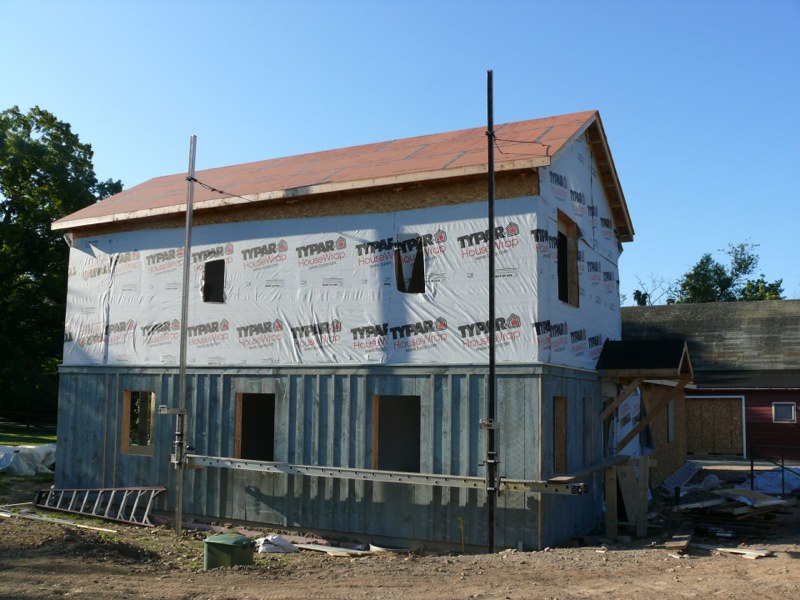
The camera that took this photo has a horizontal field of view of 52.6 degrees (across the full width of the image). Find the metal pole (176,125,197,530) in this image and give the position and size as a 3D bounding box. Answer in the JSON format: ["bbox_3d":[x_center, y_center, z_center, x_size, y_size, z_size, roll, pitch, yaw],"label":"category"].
[{"bbox_3d":[-3.870,0.527,14.679,0.100,7.307,0.100,-4,-9,28],"label":"metal pole"}]

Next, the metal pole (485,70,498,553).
[{"bbox_3d":[1.348,0.063,11.950,0.085,7.230,0.085,-3,-9,28],"label":"metal pole"}]

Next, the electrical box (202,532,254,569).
[{"bbox_3d":[-2.317,3.386,10.983,0.520,0.465,0.460,-3,-8,28],"label":"electrical box"}]

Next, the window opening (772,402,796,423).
[{"bbox_3d":[14.274,4.187,30.026,0.805,0.760,0.100,-3,-8,28],"label":"window opening"}]

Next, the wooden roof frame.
[{"bbox_3d":[-1.229,-2.331,17.481,11.073,1.895,5.827,-3,-8,28],"label":"wooden roof frame"}]

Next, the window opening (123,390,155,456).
[{"bbox_3d":[-5.058,2.411,15.866,0.840,1.230,0.170,-3,-8,28],"label":"window opening"}]

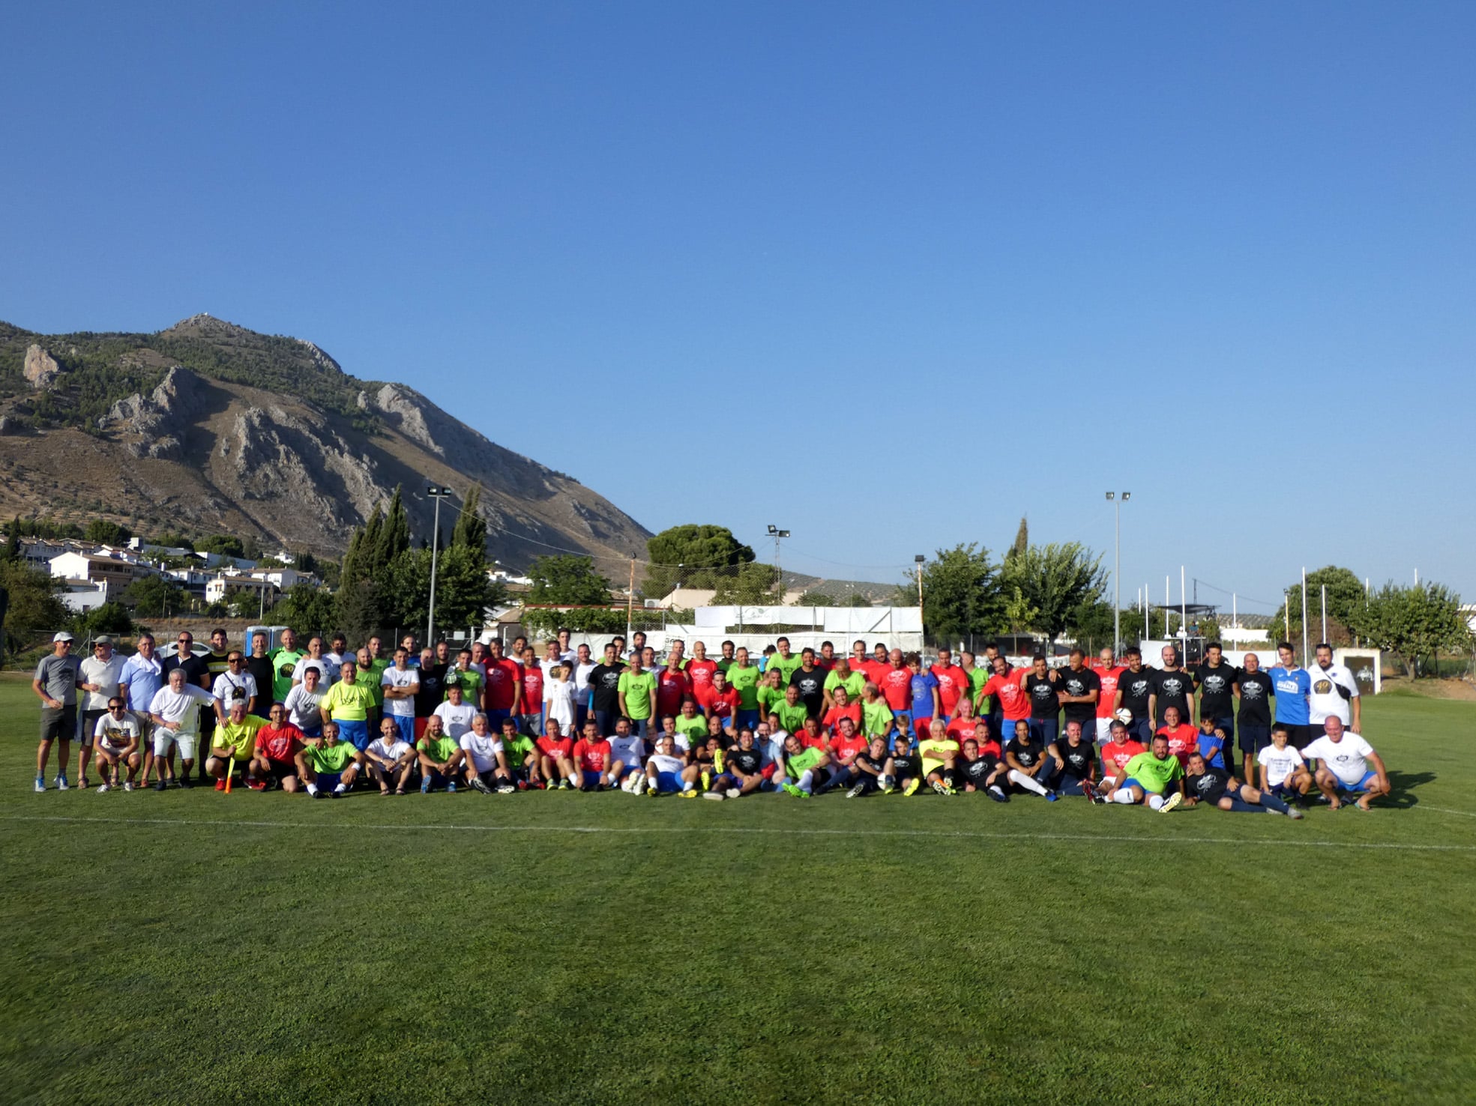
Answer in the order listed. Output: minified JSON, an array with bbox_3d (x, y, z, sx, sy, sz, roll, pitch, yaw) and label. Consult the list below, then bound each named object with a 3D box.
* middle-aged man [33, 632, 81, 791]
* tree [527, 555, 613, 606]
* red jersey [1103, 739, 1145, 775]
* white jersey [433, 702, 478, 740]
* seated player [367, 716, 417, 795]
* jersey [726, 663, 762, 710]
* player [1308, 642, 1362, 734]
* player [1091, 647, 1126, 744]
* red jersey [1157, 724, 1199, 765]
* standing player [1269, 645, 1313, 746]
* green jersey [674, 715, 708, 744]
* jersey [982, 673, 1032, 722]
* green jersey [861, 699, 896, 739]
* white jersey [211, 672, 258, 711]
[{"bbox_3d":[-7.581,1.763,14.250,0.510,1.770,0.380,4,-5,-36],"label":"middle-aged man"},{"bbox_3d":[-11.559,4.376,87.905,6.200,8.400,6.200,1,-5,0],"label":"tree"},{"bbox_3d":[4.501,2.403,14.900,0.520,0.500,0.340,0,-5,7],"label":"red jersey"},{"bbox_3d":[-3.417,2.081,15.500,0.530,0.580,0.340,2,-4,-10],"label":"white jersey"},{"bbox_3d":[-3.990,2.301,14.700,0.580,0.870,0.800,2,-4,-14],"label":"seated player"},{"bbox_3d":[0.076,1.766,16.900,0.480,0.630,0.280,1,-4,0],"label":"jersey"},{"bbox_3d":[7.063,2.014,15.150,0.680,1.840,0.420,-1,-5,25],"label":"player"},{"bbox_3d":[4.549,2.008,15.693,0.520,1.707,0.330,0,-5,10],"label":"player"},{"bbox_3d":[5.256,2.309,15.300,0.490,0.520,0.320,-1,-5,18],"label":"red jersey"},{"bbox_3d":[6.281,1.909,14.649,0.660,1.769,0.360,-1,-5,22],"label":"standing player"},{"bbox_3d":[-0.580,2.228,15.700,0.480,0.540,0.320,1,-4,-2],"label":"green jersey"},{"bbox_3d":[3.530,1.892,16.800,0.650,0.650,0.320,0,-5,7],"label":"jersey"},{"bbox_3d":[1.757,2.089,16.100,0.460,0.530,0.340,-1,-5,24],"label":"green jersey"},{"bbox_3d":[-5.976,1.698,15.200,0.530,0.610,0.300,2,-4,-18],"label":"white jersey"}]

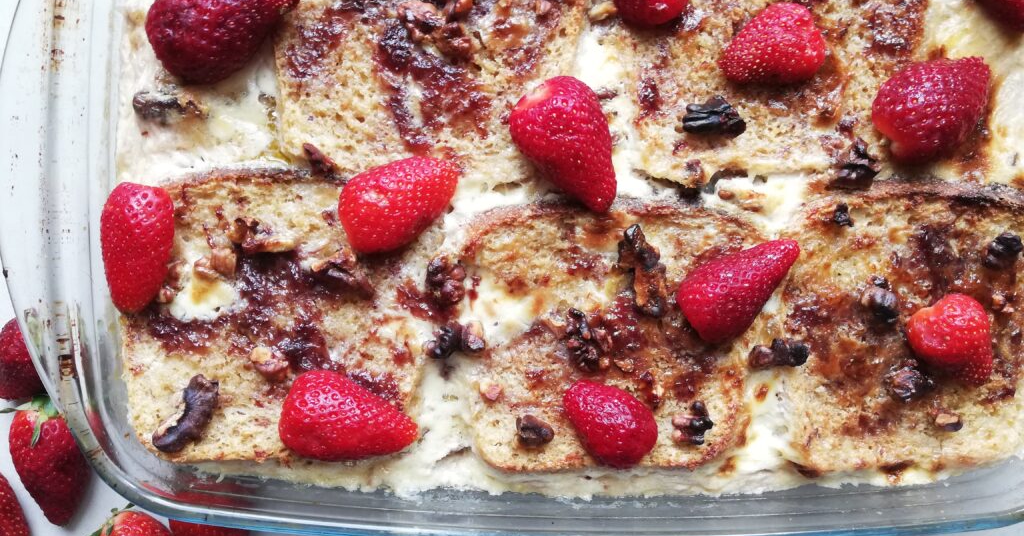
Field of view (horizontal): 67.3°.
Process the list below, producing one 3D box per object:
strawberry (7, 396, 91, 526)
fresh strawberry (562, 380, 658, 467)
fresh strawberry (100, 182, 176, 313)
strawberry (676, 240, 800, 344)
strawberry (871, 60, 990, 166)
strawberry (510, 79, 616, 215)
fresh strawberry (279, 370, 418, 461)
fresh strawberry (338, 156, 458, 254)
[{"bbox_3d":[-0.172,0.073,0.286,0.026,0.024,0.048,-18,83,-2],"label":"strawberry"},{"bbox_3d":[0.032,0.051,0.252,0.034,0.023,0.026,40,85,4],"label":"fresh strawberry"},{"bbox_3d":[-0.128,-0.007,0.262,0.024,0.017,0.045,4,83,0],"label":"fresh strawberry"},{"bbox_3d":[0.076,0.007,0.257,0.046,0.024,0.028,-38,84,-4],"label":"strawberry"},{"bbox_3d":[0.143,-0.054,0.262,0.043,0.030,0.034,-33,84,-4],"label":"strawberry"},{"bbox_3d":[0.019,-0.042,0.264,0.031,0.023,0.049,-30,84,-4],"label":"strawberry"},{"bbox_3d":[-0.053,0.049,0.251,0.045,0.025,0.029,12,83,1],"label":"fresh strawberry"},{"bbox_3d":[-0.038,-0.021,0.262,0.044,0.021,0.029,-27,84,-3],"label":"fresh strawberry"}]

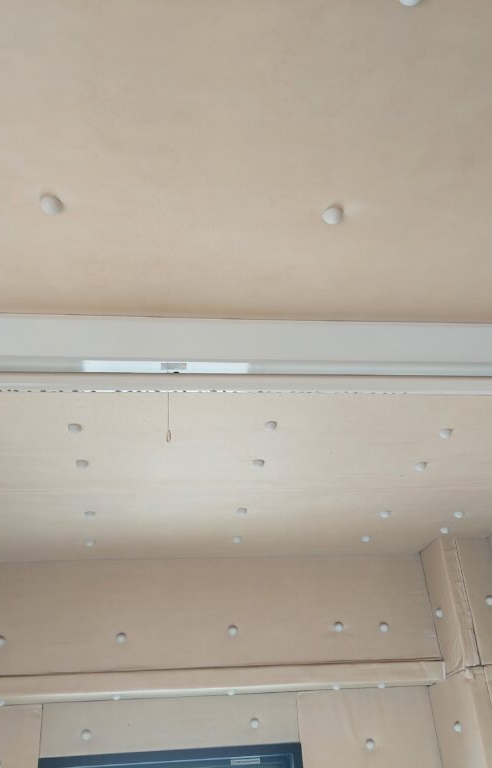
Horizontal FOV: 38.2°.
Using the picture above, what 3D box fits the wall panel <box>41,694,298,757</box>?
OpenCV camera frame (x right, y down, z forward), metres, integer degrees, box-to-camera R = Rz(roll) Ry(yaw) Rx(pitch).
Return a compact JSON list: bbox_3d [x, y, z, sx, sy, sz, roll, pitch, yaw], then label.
[{"bbox_3d":[-0.202,0.936,1.952,0.703,0.132,0.030,1,-33,-8],"label":"wall panel"}]

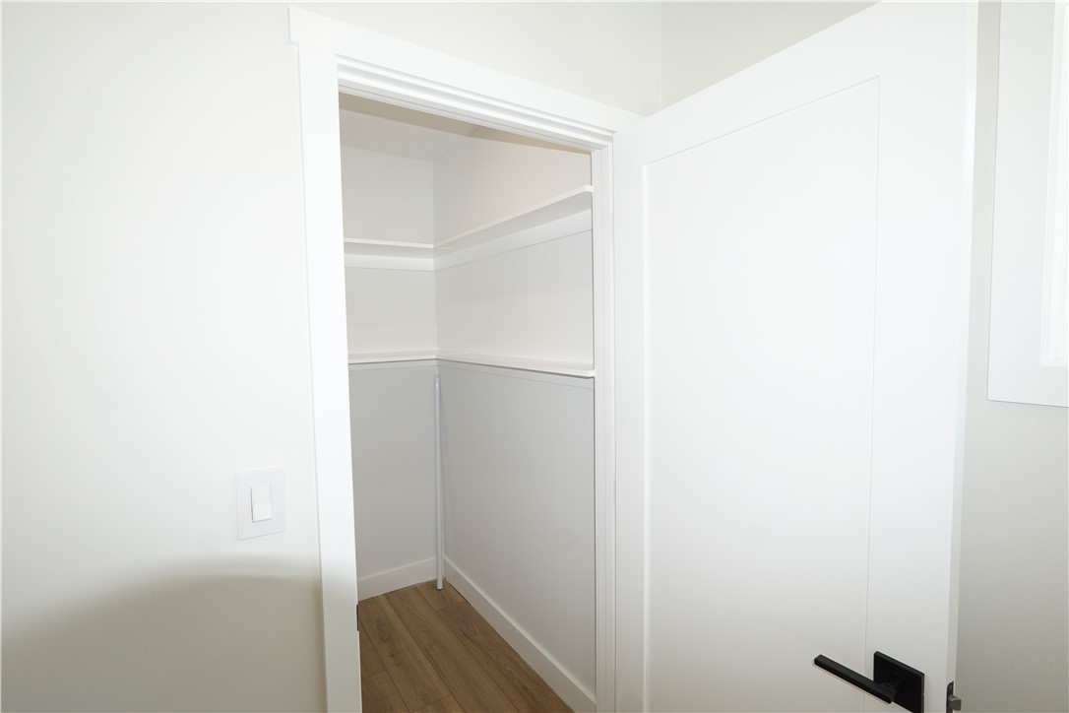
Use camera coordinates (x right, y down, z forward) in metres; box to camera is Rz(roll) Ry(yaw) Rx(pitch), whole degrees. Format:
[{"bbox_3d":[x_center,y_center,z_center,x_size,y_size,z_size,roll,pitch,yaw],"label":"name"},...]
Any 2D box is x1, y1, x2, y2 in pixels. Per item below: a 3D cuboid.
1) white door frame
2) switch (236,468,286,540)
[{"bbox_3d":[-0.080,0.395,1.232,0.913,2.120,0.130,-3,4,-33],"label":"white door frame"},{"bbox_3d":[-0.508,0.273,0.885,0.076,0.121,0.012,-3,4,-33],"label":"switch"}]

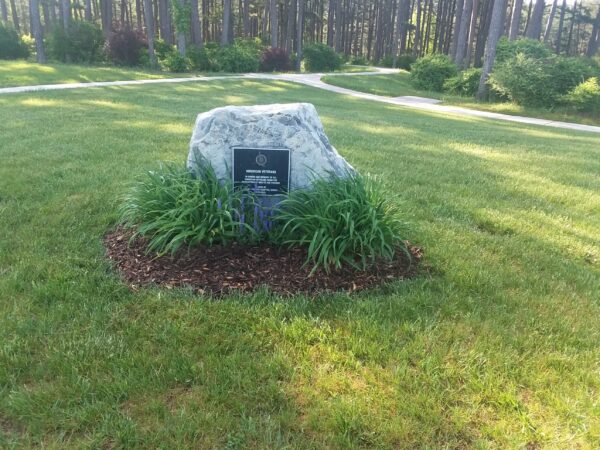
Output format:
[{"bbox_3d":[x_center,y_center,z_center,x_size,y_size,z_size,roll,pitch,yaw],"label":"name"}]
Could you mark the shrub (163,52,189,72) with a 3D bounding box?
[{"bbox_3d":[-5.246,-6.848,21.183,1.103,0.797,0.992,-3,21,-13],"label":"shrub"}]

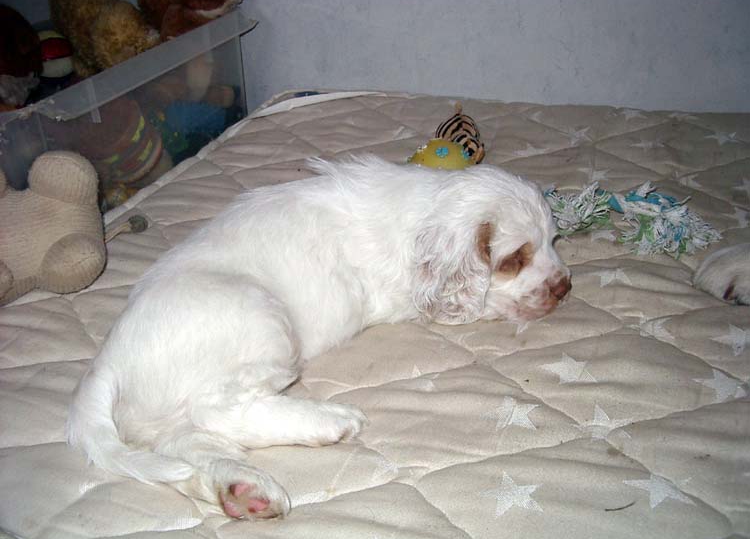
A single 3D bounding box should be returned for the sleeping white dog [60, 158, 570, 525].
[{"bbox_3d":[-0.033,0.013,0.750,0.486,0.168,0.340,-12,28,-20],"label":"sleeping white dog"}]

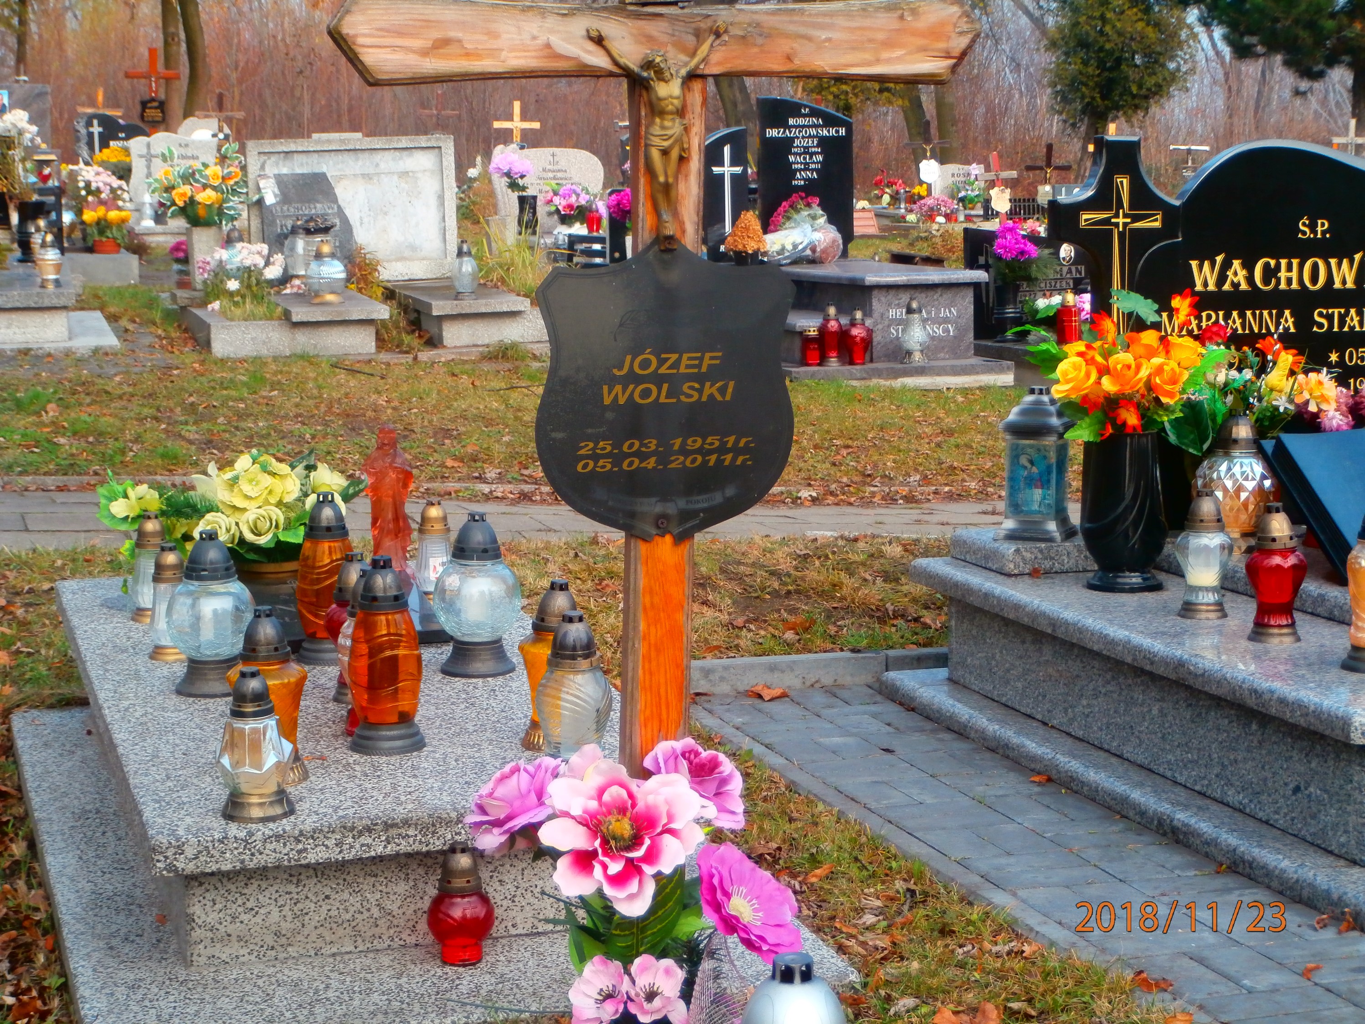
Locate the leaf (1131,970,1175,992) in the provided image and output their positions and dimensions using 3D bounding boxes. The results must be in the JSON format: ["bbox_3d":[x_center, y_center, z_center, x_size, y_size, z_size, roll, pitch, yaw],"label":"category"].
[{"bbox_3d":[0.640,0.639,3.650,0.058,0.022,0.045,-1,7,0],"label":"leaf"}]

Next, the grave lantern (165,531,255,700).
[{"bbox_3d":[-0.807,0.166,4.584,0.153,0.278,0.153,-3,9,-17],"label":"grave lantern"}]

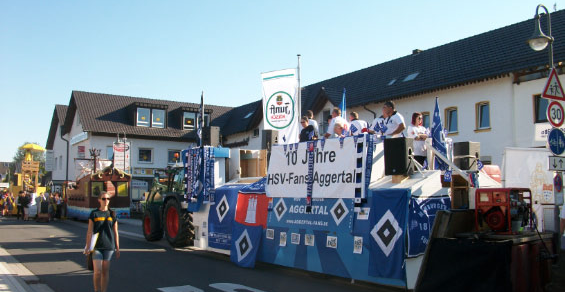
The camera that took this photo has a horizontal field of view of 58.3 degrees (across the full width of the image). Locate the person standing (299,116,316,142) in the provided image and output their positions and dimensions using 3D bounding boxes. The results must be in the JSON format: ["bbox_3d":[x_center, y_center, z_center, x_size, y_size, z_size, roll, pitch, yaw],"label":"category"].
[{"bbox_3d":[0.508,0.221,10.424,0.360,1.660,0.480,3,-6,-32],"label":"person standing"}]

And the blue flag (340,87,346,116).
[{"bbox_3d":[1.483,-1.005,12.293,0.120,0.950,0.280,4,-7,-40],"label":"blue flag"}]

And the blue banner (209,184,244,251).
[{"bbox_3d":[-1.351,1.650,11.719,0.080,1.470,1.200,5,-7,-42],"label":"blue banner"}]

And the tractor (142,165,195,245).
[{"bbox_3d":[-3.170,1.930,17.322,2.250,2.660,4.100,3,-6,-37],"label":"tractor"}]

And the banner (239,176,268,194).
[{"bbox_3d":[-0.667,0.890,11.257,0.250,0.400,0.980,5,-7,-42],"label":"banner"}]

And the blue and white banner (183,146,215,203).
[{"bbox_3d":[-2.315,0.781,13.828,0.100,1.530,1.650,4,-7,-40],"label":"blue and white banner"}]

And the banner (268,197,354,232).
[{"bbox_3d":[0.520,1.394,10.524,0.040,0.730,2.580,4,-7,-40],"label":"banner"}]

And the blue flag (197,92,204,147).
[{"bbox_3d":[-2.228,-0.720,13.750,0.150,1.520,0.300,4,-7,-40],"label":"blue flag"}]

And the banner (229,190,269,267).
[{"bbox_3d":[-0.736,1.783,10.953,0.120,1.650,1.200,5,-7,-42],"label":"banner"}]

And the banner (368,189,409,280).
[{"bbox_3d":[1.727,1.452,8.337,0.060,1.460,0.780,5,-7,-42],"label":"banner"}]

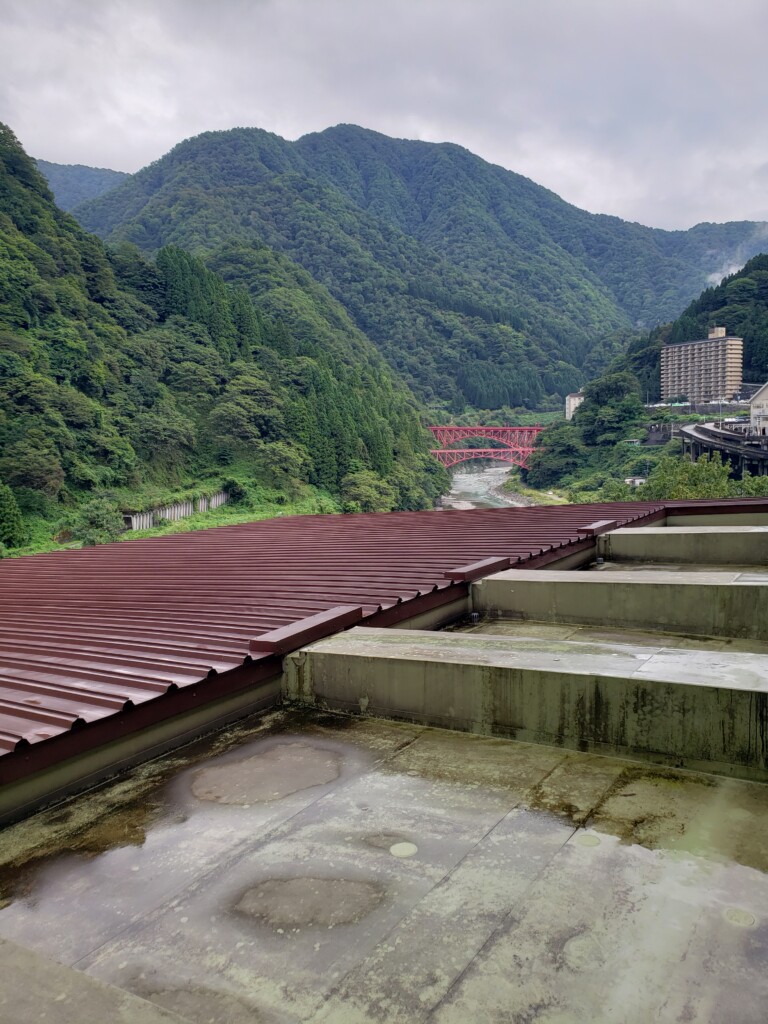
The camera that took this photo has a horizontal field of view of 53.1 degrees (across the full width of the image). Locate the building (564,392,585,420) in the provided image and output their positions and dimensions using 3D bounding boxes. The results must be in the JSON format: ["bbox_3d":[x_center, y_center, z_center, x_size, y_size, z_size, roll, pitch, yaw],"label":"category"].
[{"bbox_3d":[143.882,-76.224,557.780,20.000,21.637,18.000,-1,5,7],"label":"building"}]

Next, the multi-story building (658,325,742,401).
[{"bbox_3d":[211.481,-97.001,513.967,14.166,49.465,53.821,-4,6,-27],"label":"multi-story building"}]

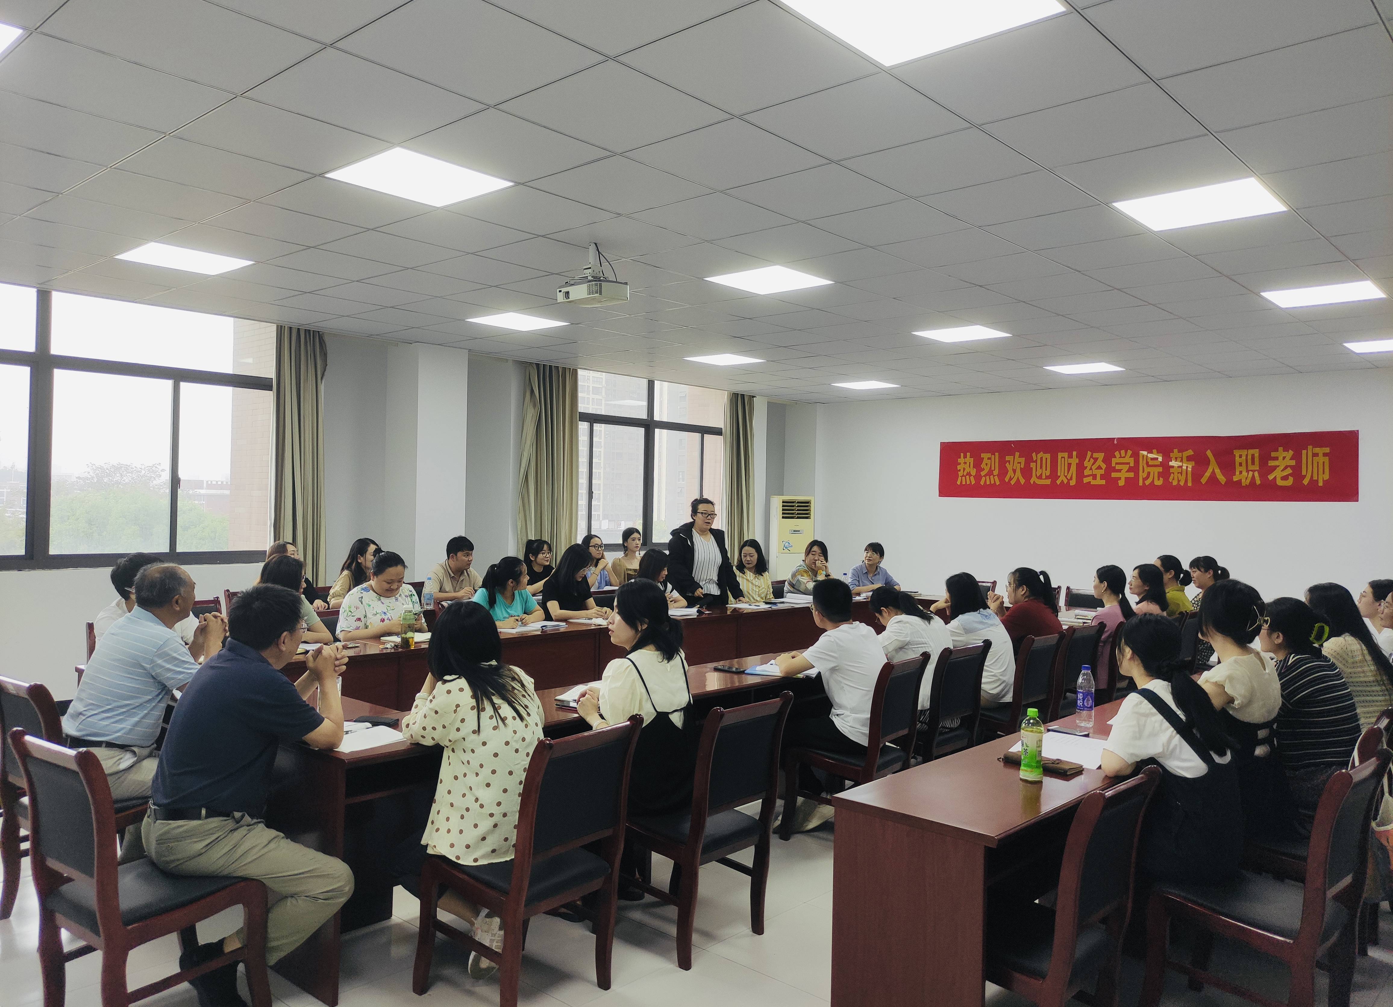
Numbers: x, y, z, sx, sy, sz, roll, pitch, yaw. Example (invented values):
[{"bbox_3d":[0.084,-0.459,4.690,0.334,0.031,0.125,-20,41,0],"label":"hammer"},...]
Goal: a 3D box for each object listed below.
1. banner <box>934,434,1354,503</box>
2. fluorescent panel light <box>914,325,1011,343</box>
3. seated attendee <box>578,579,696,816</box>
[{"bbox_3d":[4.545,-0.383,10.823,4.270,0.670,0.020,1,0,42],"label":"banner"},{"bbox_3d":[2.046,-1.308,7.738,0.590,0.040,0.590,1,0,42],"label":"fluorescent panel light"},{"bbox_3d":[-0.263,0.929,3.855,0.720,1.280,0.480,1,0,37],"label":"seated attendee"}]

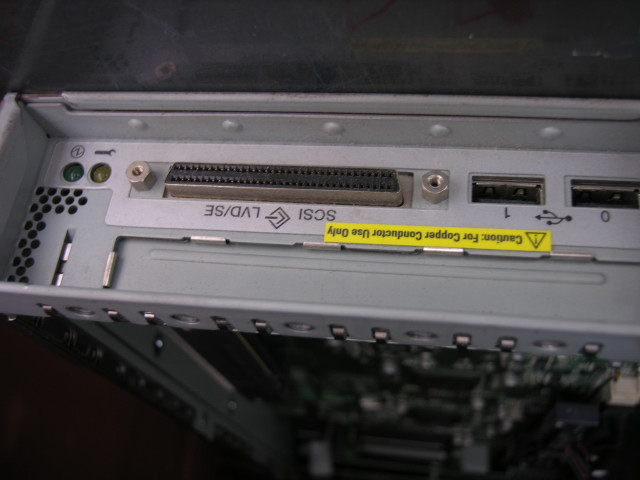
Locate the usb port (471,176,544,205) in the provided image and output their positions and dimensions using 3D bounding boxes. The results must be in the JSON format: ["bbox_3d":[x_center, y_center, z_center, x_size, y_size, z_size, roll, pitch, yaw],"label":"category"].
[{"bbox_3d":[0.036,-0.008,0.134,0.013,0.009,0.006,3,67,9],"label":"usb port"}]

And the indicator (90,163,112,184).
[{"bbox_3d":[-0.046,-0.013,0.145,0.005,0.005,0.005,3,67,9],"label":"indicator"}]

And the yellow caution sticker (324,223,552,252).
[{"bbox_3d":[0.022,-0.001,0.128,0.042,0.001,0.004,3,67,9],"label":"yellow caution sticker"}]

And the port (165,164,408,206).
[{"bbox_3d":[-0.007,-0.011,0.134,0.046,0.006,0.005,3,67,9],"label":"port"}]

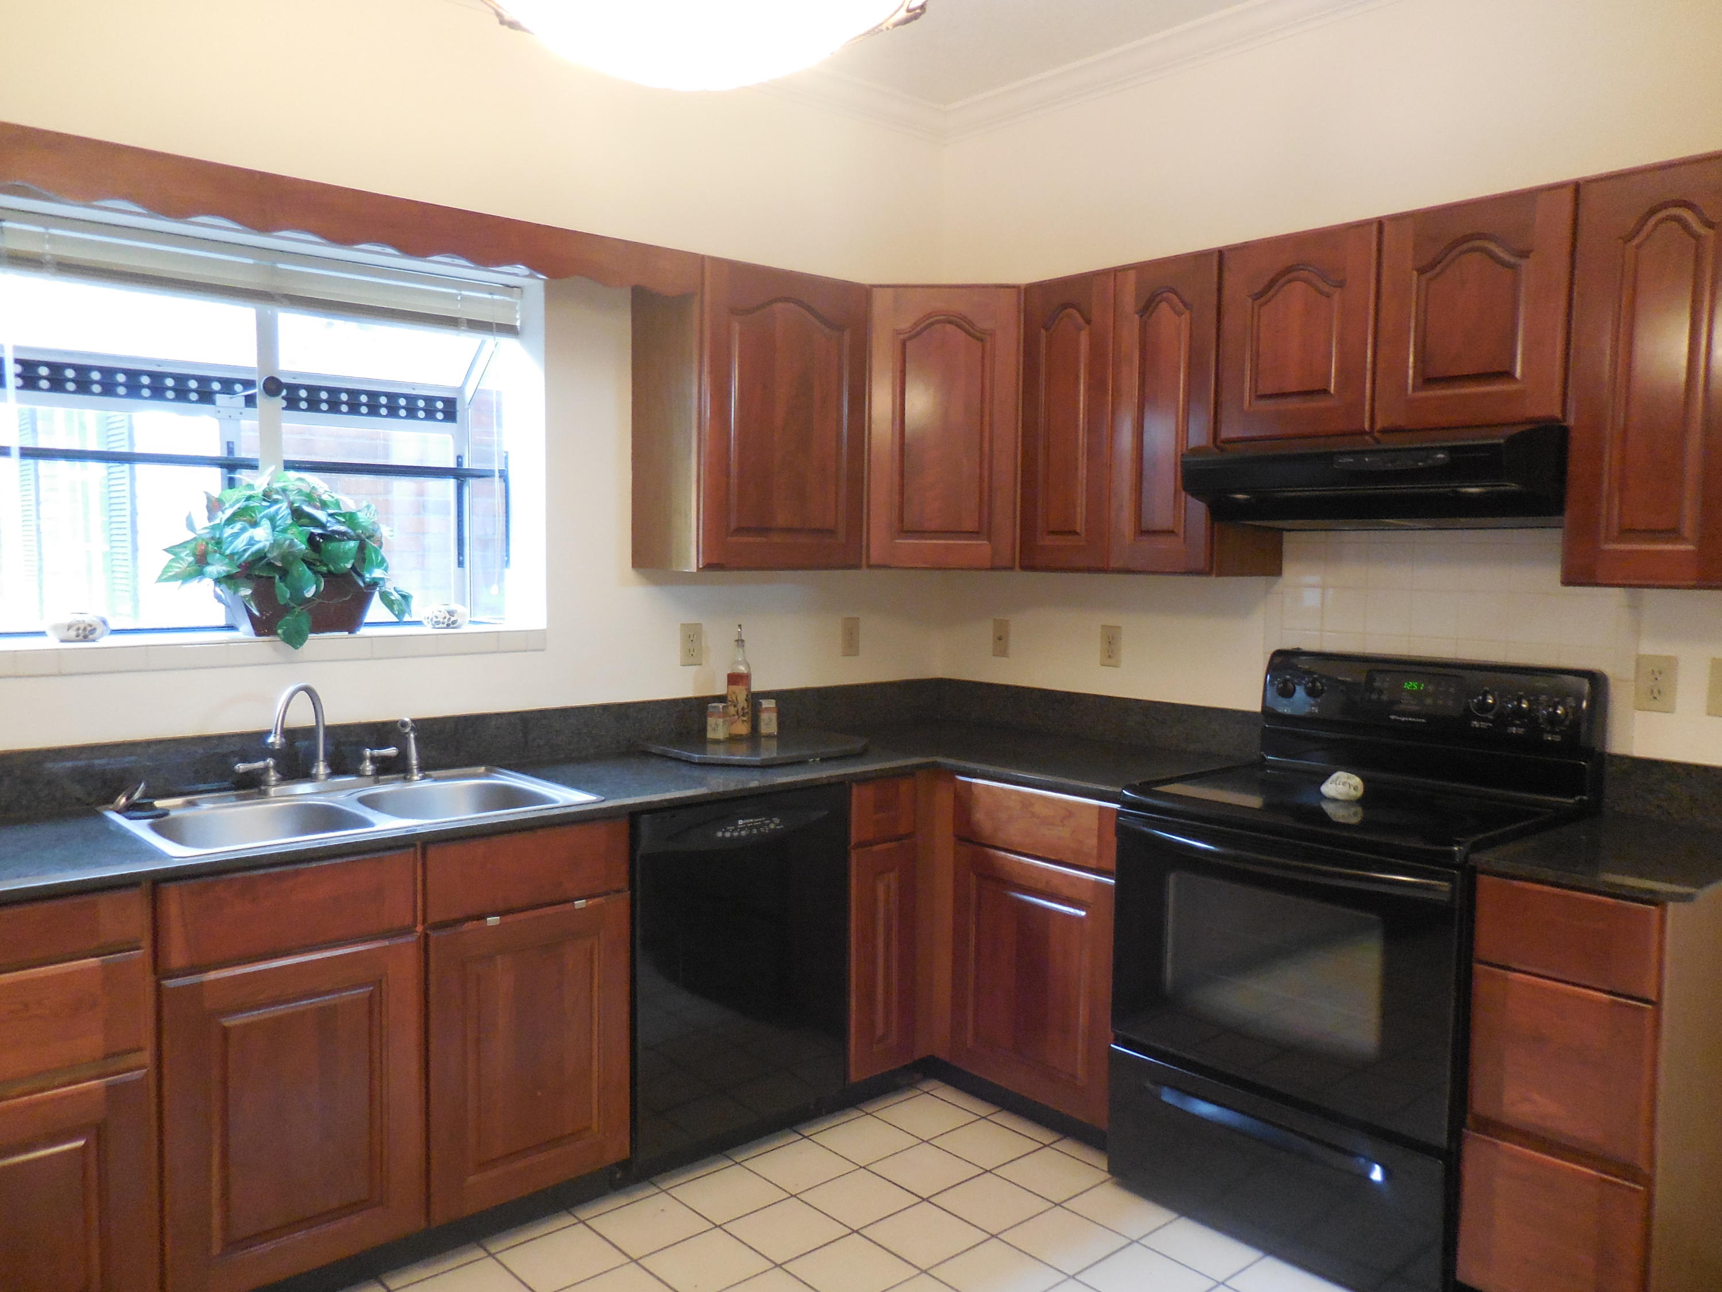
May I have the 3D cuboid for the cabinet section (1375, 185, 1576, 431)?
[{"bbox_3d":[1.343,-0.671,2.605,0.320,0.447,0.381,-2,5,-42],"label":"cabinet section"}]

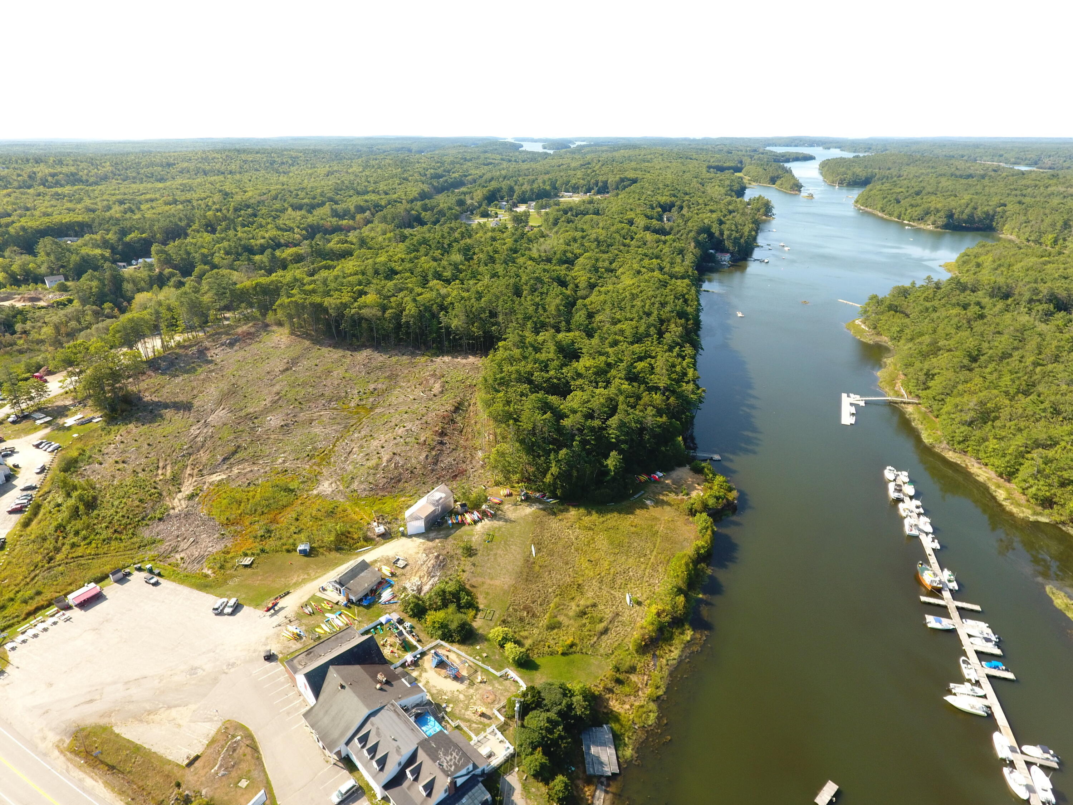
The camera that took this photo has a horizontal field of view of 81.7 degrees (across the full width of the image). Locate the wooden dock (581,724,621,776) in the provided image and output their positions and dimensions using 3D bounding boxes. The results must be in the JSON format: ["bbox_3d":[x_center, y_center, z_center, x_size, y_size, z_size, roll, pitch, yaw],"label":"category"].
[{"bbox_3d":[12.930,71.310,126.830,6.300,0.900,11.000,-1,23,-3],"label":"wooden dock"}]

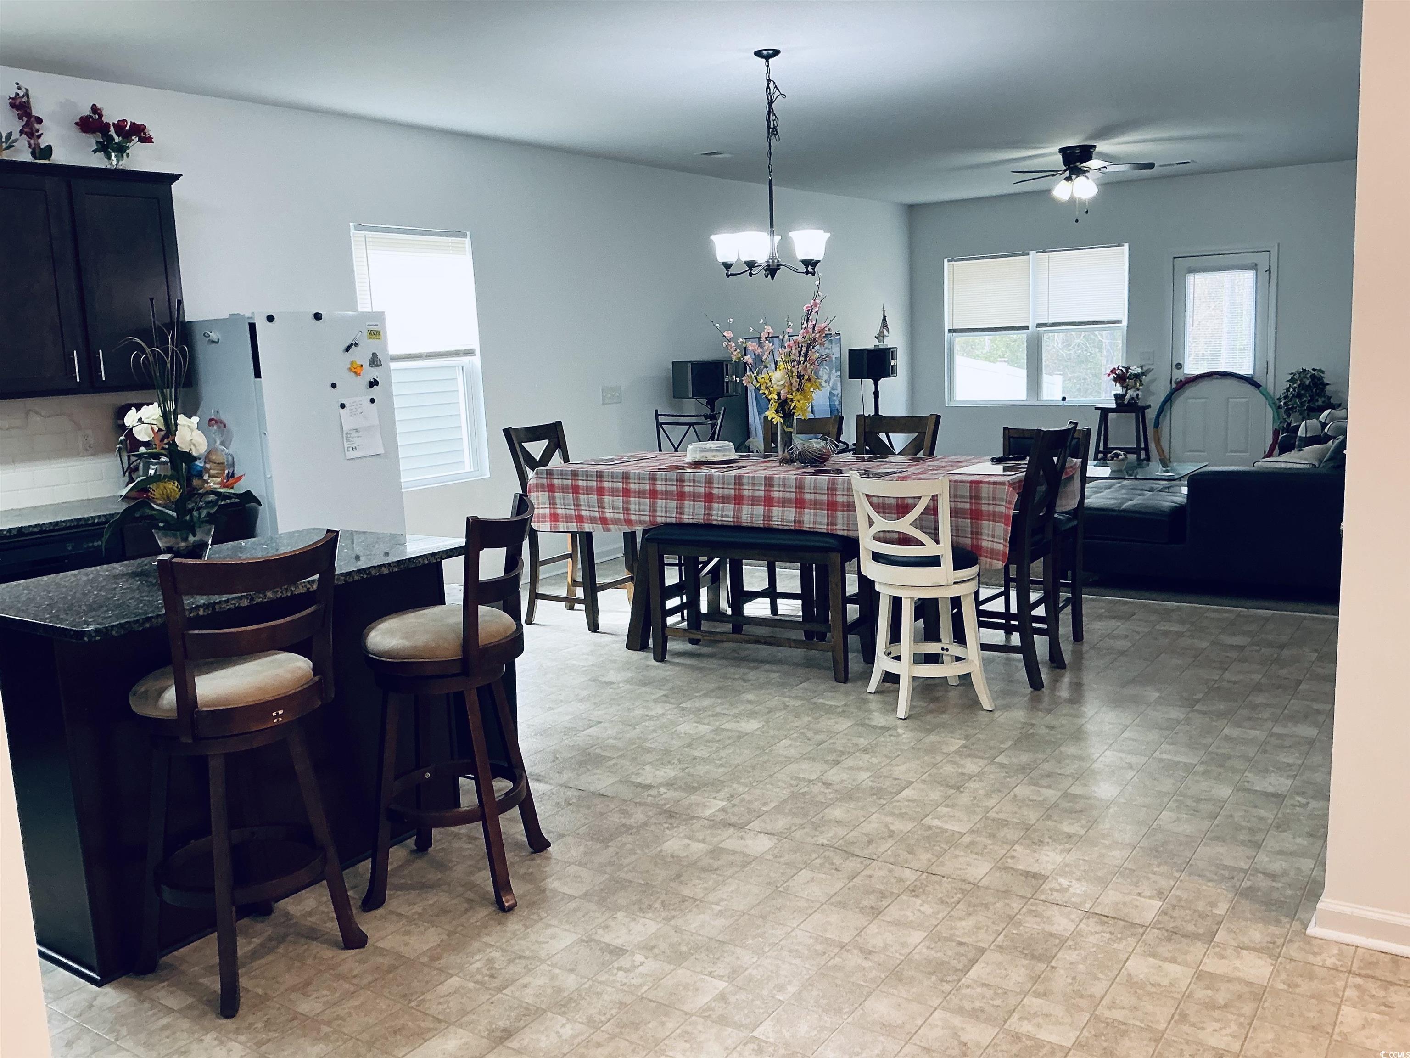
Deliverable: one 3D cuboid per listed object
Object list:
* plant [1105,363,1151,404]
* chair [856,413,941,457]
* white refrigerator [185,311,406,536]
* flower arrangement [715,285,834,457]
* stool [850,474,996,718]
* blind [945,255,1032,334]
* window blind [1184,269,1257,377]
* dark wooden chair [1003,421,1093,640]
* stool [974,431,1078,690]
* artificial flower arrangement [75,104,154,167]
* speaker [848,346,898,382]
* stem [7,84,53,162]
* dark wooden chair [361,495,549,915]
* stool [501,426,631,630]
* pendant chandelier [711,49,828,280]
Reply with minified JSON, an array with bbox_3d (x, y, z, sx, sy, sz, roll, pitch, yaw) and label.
[{"bbox_3d":[3.891,-1.327,10.493,0.390,0.370,0.330,4,11,35],"label":"plant"},{"bbox_3d":[0.872,-0.002,5.673,0.460,1.090,0.550,3,11,32],"label":"chair"},{"bbox_3d":[-1.978,-0.180,5.581,0.680,1.690,0.710,4,11,35],"label":"white refrigerator"},{"bbox_3d":[0.315,-0.749,5.442,0.600,0.860,0.480,-2,9,4],"label":"flower arrangement"},{"bbox_3d":[0.903,0.236,4.613,0.520,0.965,0.530,4,12,36],"label":"stool"},{"bbox_3d":[2.784,-2.318,11.223,0.830,0.731,0.050,4,11,35],"label":"blind"},{"bbox_3d":[4.511,-1.820,9.991,0.579,0.941,0.050,4,11,35],"label":"window blind"},{"bbox_3d":[1.522,0.056,5.329,0.430,1.026,0.500,4,12,36],"label":"dark wooden chair"},{"bbox_3d":[1.268,0.095,4.890,0.520,1.060,0.430,4,11,35],"label":"stool"},{"bbox_3d":[-2.552,-1.701,4.934,0.250,0.255,0.310,4,11,35],"label":"artificial flower arrangement"},{"bbox_3d":[1.468,-1.449,10.000,0.410,0.260,0.240,-10,12,-37],"label":"speaker"},{"bbox_3d":[-2.765,-1.654,4.698,0.150,0.340,0.160,4,12,36],"label":"stem"},{"bbox_3d":[-0.708,0.464,3.150,0.465,1.066,0.435,-1,9,8],"label":"dark wooden chair"},{"bbox_3d":[-0.720,-0.029,6.303,0.550,1.090,0.460,4,12,36],"label":"stool"},{"bbox_3d":[0.306,-1.644,5.186,0.570,1.000,0.570,-2,9,4],"label":"pendant chandelier"}]

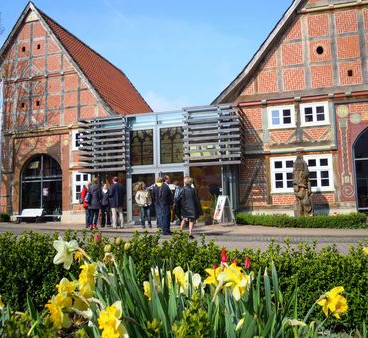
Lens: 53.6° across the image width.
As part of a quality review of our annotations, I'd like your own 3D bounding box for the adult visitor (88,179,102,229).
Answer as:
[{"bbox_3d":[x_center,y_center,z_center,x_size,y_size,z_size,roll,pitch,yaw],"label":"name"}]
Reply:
[{"bbox_3d":[-3.035,1.187,12.350,0.470,1.700,0.350,-4,-6,27],"label":"adult visitor"}]

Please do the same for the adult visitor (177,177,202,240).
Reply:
[{"bbox_3d":[0.148,1.023,9.800,0.600,1.660,0.450,-1,-5,-3],"label":"adult visitor"}]

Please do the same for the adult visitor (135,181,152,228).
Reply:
[{"bbox_3d":[-1.401,1.235,12.600,0.520,1.620,0.400,-3,-5,12],"label":"adult visitor"}]

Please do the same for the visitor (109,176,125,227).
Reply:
[{"bbox_3d":[-2.282,1.167,12.500,0.520,1.770,0.360,0,-5,-18],"label":"visitor"}]

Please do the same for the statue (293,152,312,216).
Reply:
[{"bbox_3d":[4.067,0.642,12.500,0.600,2.400,0.580,-3,-5,15],"label":"statue"}]

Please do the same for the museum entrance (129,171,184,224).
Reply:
[{"bbox_3d":[-1.161,1.182,15.100,2.450,2.200,0.150,-3,-5,15],"label":"museum entrance"}]

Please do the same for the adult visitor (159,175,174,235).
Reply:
[{"bbox_3d":[-0.515,1.062,10.900,0.360,1.760,0.480,4,-7,-45],"label":"adult visitor"}]

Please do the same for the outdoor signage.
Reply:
[{"bbox_3d":[1.430,1.434,12.800,0.600,1.060,0.630,1,-6,-22],"label":"outdoor signage"}]

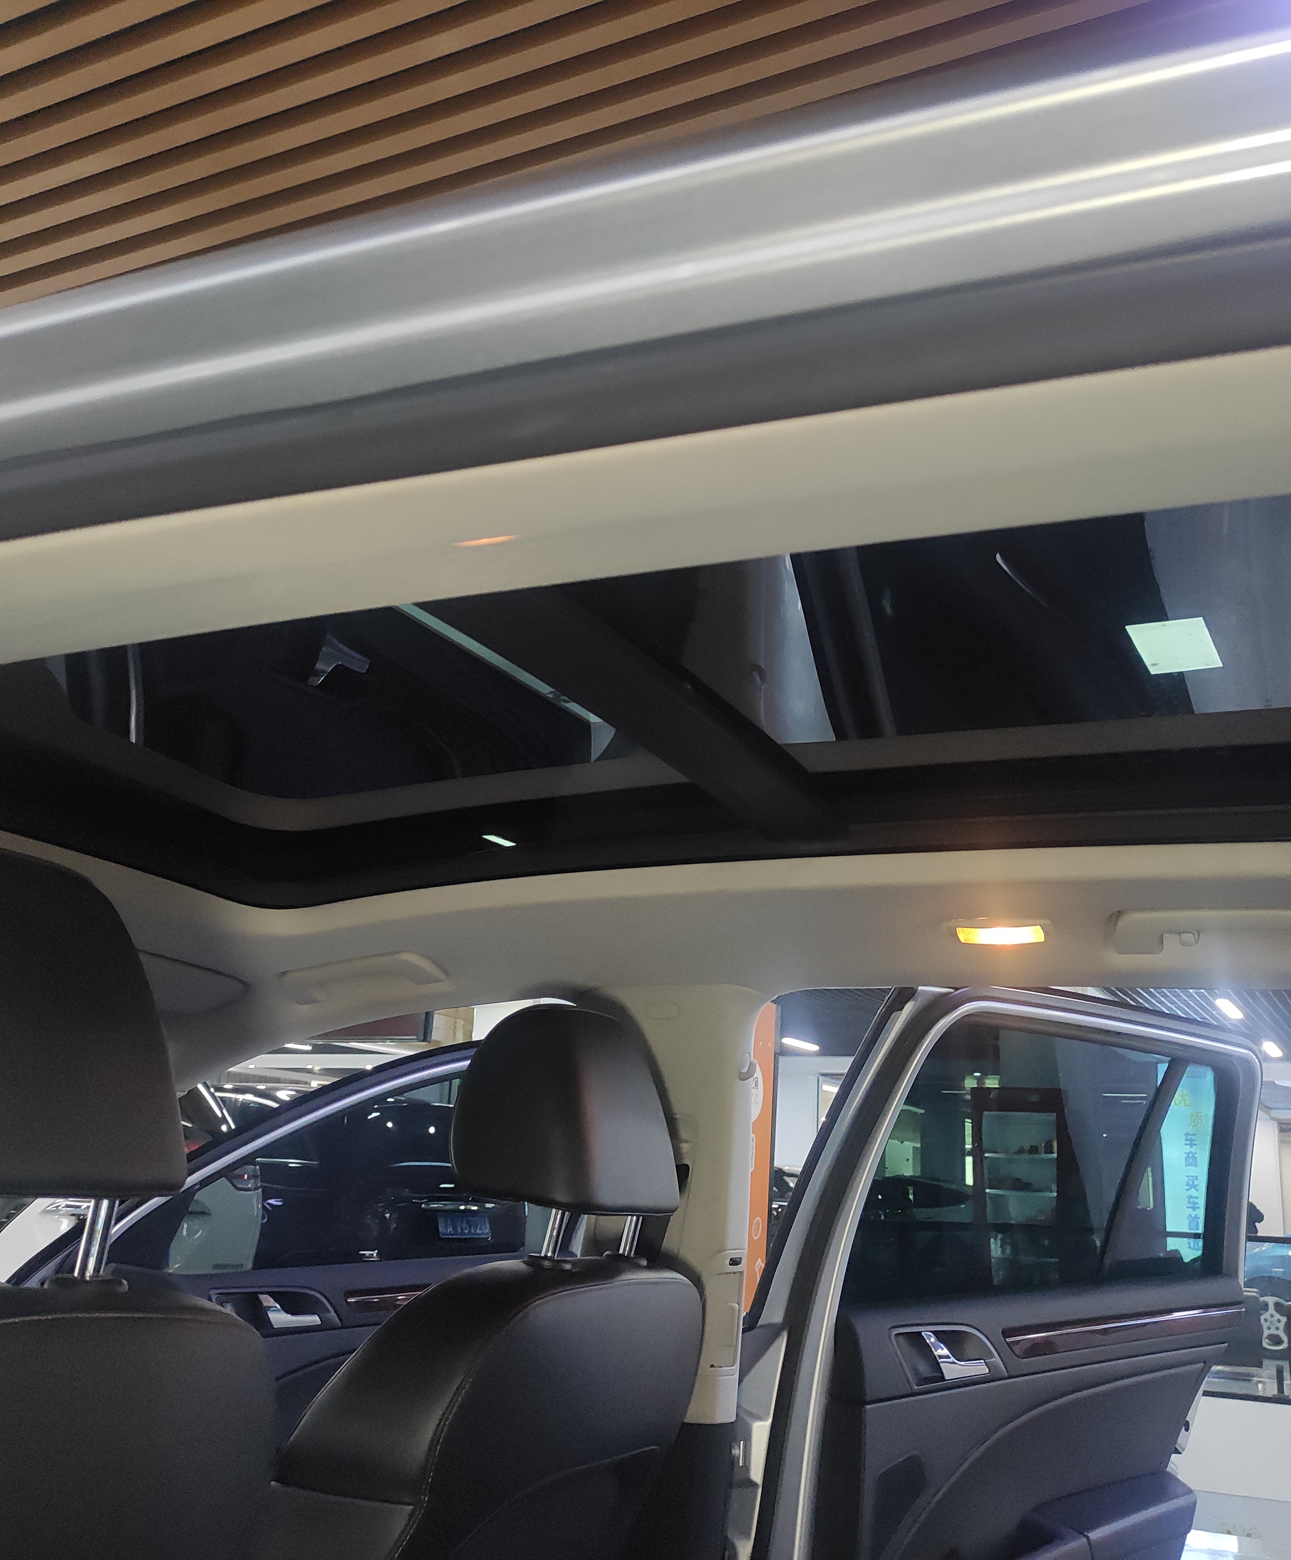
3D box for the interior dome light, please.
[{"bbox_3d":[0.351,0.152,1.485,0.094,0.020,0.040,-5,-28,26],"label":"interior dome light"}]

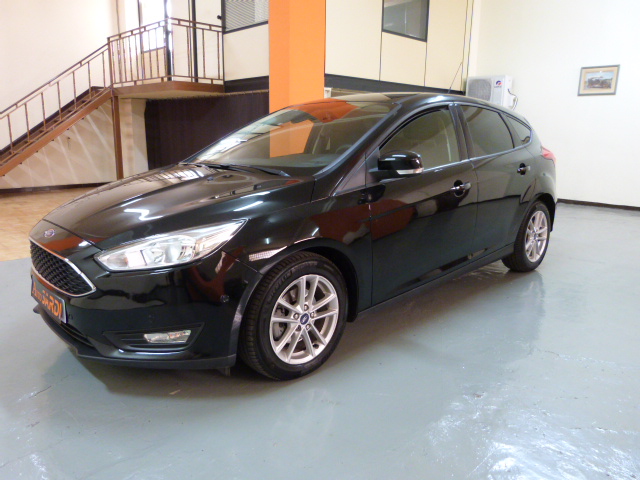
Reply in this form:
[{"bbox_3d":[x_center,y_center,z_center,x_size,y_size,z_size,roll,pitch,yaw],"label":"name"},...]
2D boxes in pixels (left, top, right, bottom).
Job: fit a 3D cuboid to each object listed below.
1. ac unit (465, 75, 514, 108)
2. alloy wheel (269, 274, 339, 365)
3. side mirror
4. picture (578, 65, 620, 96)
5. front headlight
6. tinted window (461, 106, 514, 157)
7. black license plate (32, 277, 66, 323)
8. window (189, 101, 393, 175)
[{"bbox_3d":[3.179,-2.778,8.755,0.740,0.550,0.320,12,17,41],"label":"ac unit"},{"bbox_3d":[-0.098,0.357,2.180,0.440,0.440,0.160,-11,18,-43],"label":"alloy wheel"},{"bbox_3d":[0.402,-0.386,2.329,0.155,0.135,0.215,-11,18,-43],"label":"side mirror"},{"bbox_3d":[4.667,-2.661,7.741,0.570,0.462,0.030,12,17,41],"label":"picture"},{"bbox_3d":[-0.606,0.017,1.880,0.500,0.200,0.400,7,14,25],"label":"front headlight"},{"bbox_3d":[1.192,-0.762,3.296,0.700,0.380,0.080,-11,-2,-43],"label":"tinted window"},{"bbox_3d":[-1.264,0.273,2.134,0.020,0.115,0.520,-11,18,-43],"label":"black license plate"},{"bbox_3d":[-0.245,-0.657,2.916,1.380,0.150,0.930,14,44,45],"label":"window"}]

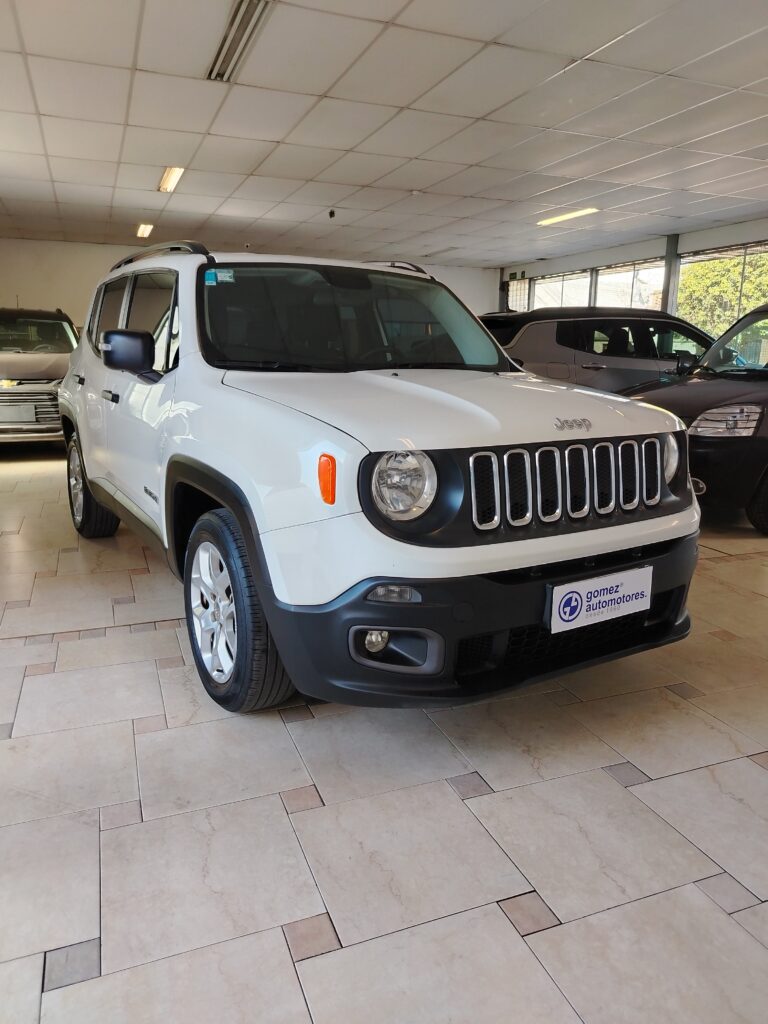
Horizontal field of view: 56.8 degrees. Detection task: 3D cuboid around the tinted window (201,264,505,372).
[{"bbox_3d":[-0.075,-0.795,2.960,1.420,0.620,0.150,-7,-28,-32],"label":"tinted window"}]

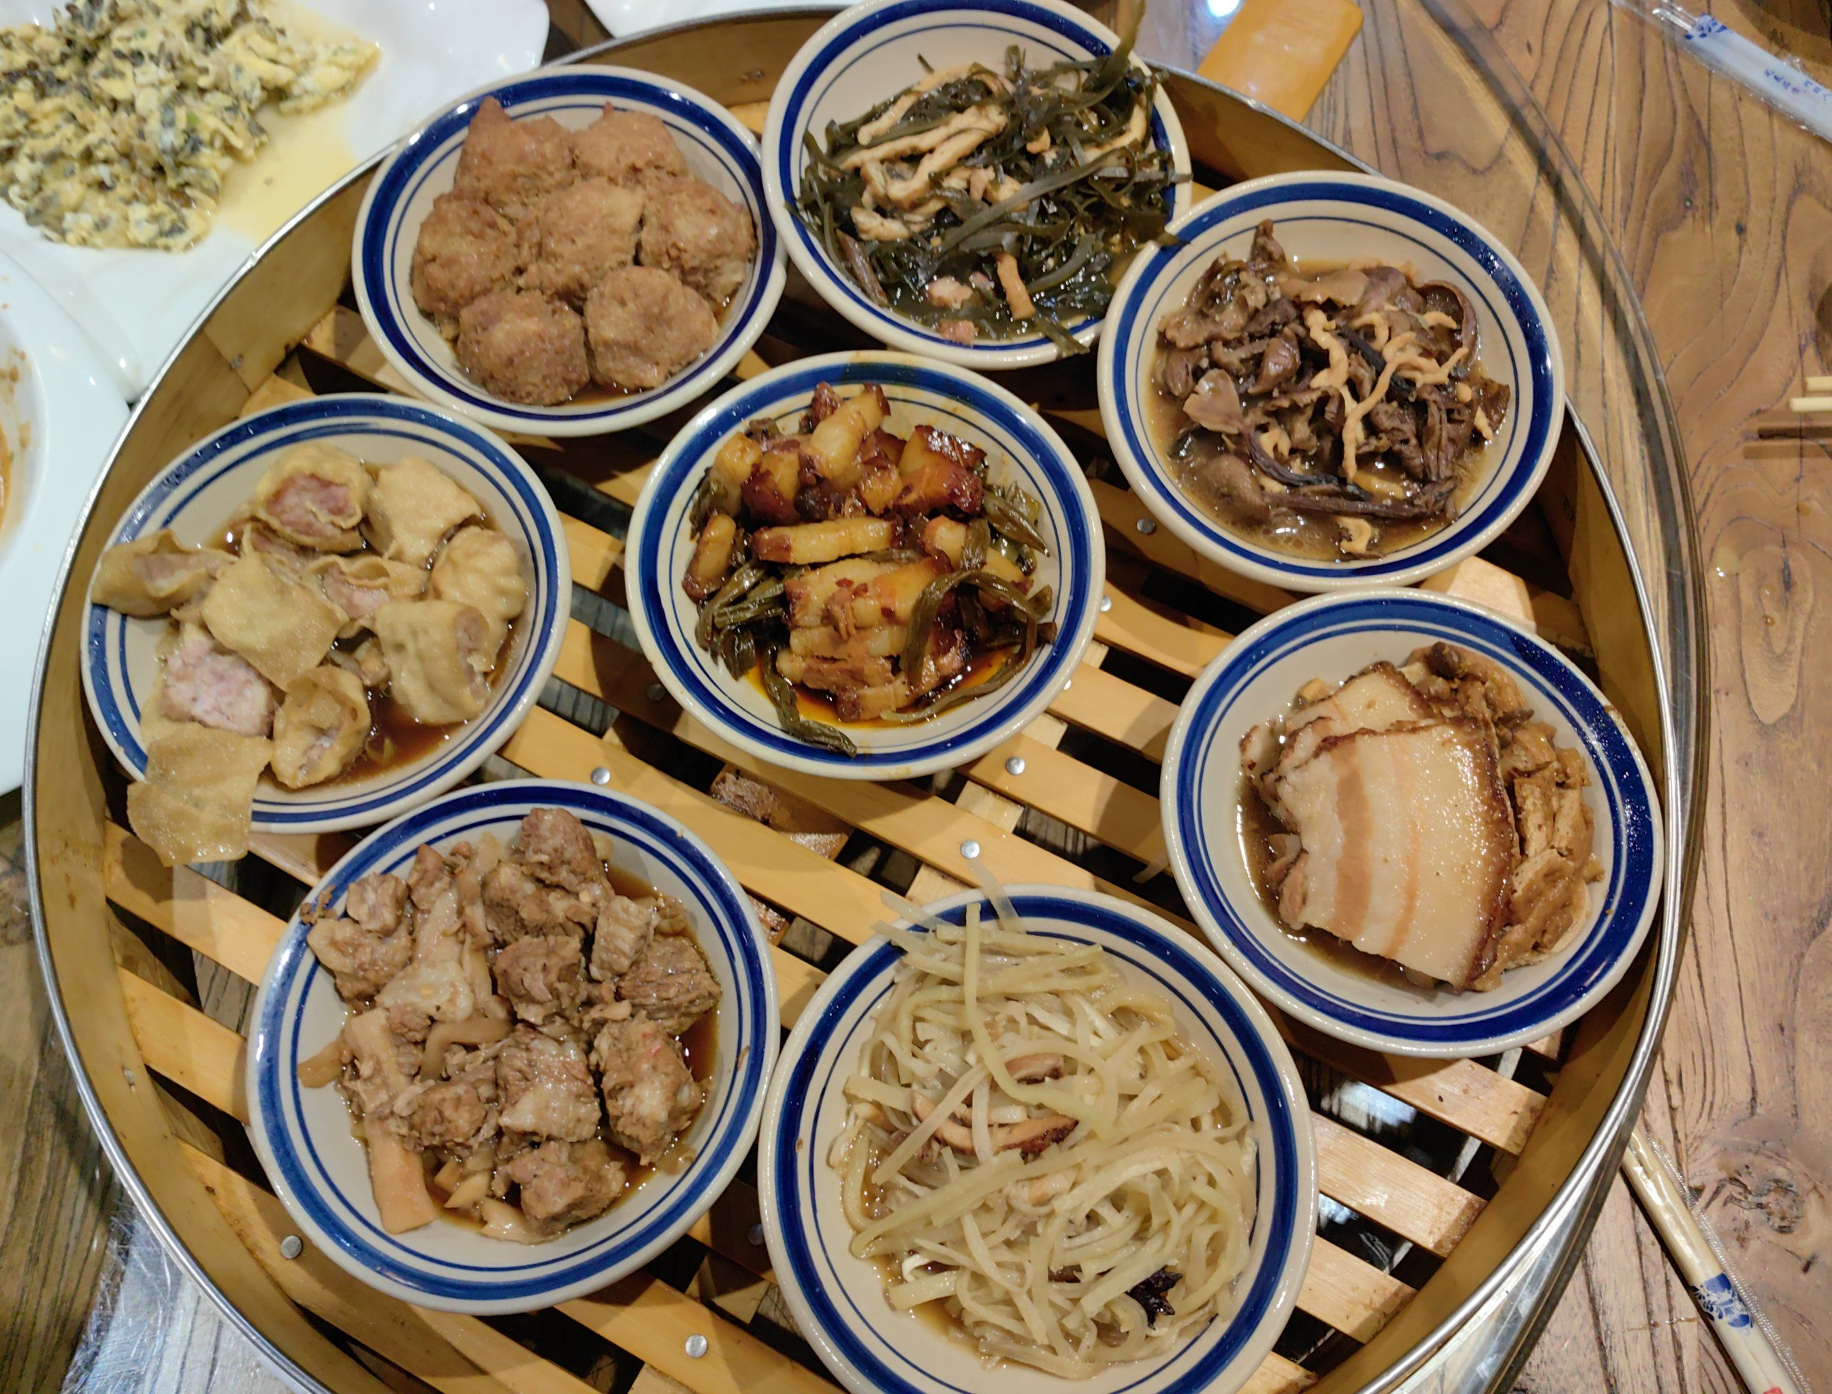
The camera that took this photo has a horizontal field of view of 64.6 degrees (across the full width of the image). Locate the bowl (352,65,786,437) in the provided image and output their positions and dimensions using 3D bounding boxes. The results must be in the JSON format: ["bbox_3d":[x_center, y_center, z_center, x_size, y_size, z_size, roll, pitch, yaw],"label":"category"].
[{"bbox_3d":[-0.127,-0.162,0.551,0.160,0.038,0.160,0,71,0],"label":"bowl"}]

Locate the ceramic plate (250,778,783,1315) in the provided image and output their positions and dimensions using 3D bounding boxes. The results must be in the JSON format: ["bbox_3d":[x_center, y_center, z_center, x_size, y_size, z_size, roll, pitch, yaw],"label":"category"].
[{"bbox_3d":[-0.122,0.107,0.457,0.160,0.038,0.160,0,70,0],"label":"ceramic plate"}]

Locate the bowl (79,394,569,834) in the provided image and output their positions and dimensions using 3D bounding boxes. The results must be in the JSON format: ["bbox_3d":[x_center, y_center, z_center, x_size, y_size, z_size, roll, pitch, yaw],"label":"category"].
[{"bbox_3d":[-0.195,-0.025,0.497,0.160,0.038,0.160,0,71,0],"label":"bowl"}]

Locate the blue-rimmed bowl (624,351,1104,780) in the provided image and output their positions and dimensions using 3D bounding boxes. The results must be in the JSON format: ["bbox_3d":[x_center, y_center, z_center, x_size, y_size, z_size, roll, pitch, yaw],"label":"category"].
[{"bbox_3d":[-0.017,-0.042,0.506,0.160,0.038,0.160,0,70,0],"label":"blue-rimmed bowl"}]

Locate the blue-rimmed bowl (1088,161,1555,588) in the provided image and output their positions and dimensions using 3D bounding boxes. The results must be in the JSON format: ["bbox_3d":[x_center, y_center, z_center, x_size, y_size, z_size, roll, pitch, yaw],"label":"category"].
[{"bbox_3d":[0.144,-0.107,0.522,0.160,0.038,0.160,0,73,1],"label":"blue-rimmed bowl"}]

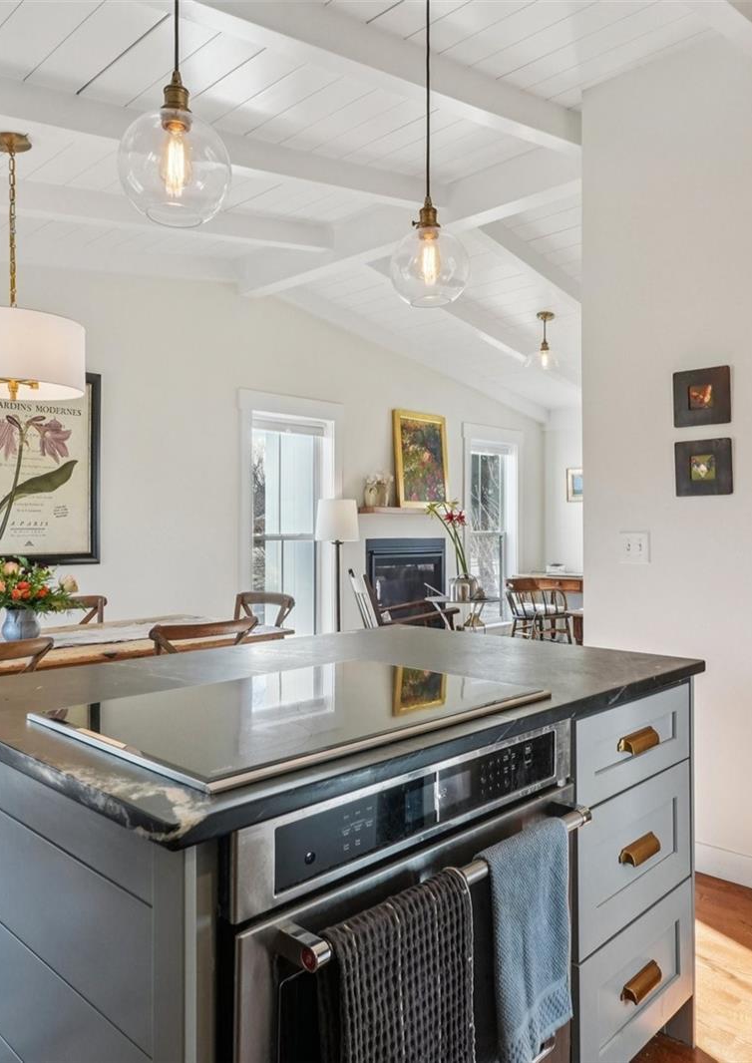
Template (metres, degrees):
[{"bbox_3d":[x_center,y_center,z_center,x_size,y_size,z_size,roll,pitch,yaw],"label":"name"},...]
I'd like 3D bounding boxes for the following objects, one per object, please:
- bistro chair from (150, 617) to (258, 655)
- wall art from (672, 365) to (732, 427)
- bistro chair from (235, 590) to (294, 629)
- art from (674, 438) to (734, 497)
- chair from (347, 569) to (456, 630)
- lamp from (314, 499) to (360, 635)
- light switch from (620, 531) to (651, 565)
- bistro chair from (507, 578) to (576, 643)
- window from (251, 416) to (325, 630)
[{"bbox_3d":[-0.860,0.790,3.050,0.470,0.880,0.520,0,0,-44],"label":"bistro chair"},{"bbox_3d":[1.222,-0.507,2.656,0.202,0.211,0.020,0,0,41],"label":"wall art"},{"bbox_3d":[-0.760,0.790,3.590,0.500,0.900,0.470,0,0,-43],"label":"bistro chair"},{"bbox_3d":[1.185,-0.230,2.556,0.197,0.200,0.020,0,0,41],"label":"art"},{"bbox_3d":[0.210,0.765,5.030,0.740,0.950,0.580,0,0,-14],"label":"chair"},{"bbox_3d":[-0.274,0.501,5.100,0.325,1.467,0.325,0,0,0],"label":"lamp"},{"bbox_3d":[0.997,0.062,2.725,0.118,0.120,0.012,0,0,41],"label":"light switch"},{"bbox_3d":[1.540,0.865,6.600,0.480,0.760,0.470,0,0,-43],"label":"bistro chair"},{"bbox_3d":[-0.615,0.035,5.250,0.700,1.690,0.100,0,0,-44],"label":"window"}]

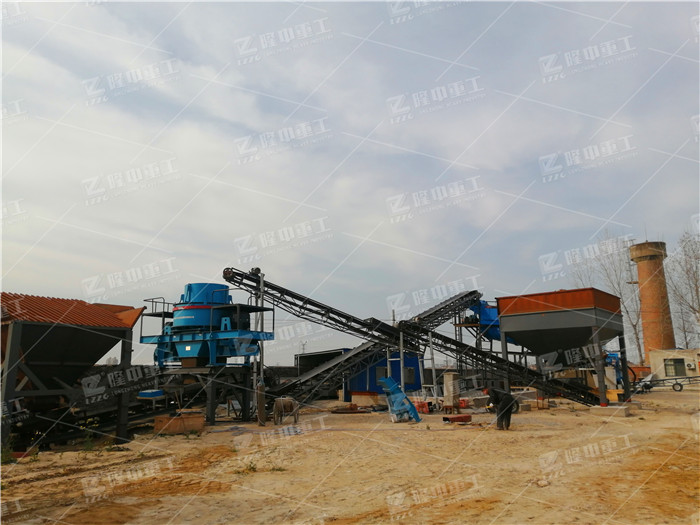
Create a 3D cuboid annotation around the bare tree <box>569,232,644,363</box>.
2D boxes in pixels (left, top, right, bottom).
[{"bbox_3d":[25.688,4.548,53.792,6.400,14.840,6.000,-6,-12,25],"label":"bare tree"}]

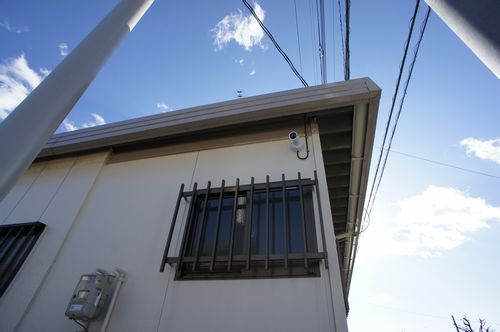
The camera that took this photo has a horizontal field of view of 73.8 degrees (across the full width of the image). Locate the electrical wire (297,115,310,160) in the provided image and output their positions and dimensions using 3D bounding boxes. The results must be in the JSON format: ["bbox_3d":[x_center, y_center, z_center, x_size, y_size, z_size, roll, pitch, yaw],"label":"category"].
[{"bbox_3d":[0.483,-0.280,3.091,0.110,0.633,0.050,-6,-44,10],"label":"electrical wire"}]

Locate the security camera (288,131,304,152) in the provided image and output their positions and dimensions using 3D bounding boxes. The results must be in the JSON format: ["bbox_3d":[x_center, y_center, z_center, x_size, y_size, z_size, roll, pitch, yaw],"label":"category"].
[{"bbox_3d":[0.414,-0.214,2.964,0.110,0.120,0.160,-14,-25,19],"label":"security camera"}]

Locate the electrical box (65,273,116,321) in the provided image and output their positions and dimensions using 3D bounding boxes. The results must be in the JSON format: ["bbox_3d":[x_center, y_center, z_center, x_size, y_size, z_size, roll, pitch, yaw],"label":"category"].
[{"bbox_3d":[-1.105,0.898,2.335,0.182,0.304,0.125,-6,-44,10],"label":"electrical box"}]

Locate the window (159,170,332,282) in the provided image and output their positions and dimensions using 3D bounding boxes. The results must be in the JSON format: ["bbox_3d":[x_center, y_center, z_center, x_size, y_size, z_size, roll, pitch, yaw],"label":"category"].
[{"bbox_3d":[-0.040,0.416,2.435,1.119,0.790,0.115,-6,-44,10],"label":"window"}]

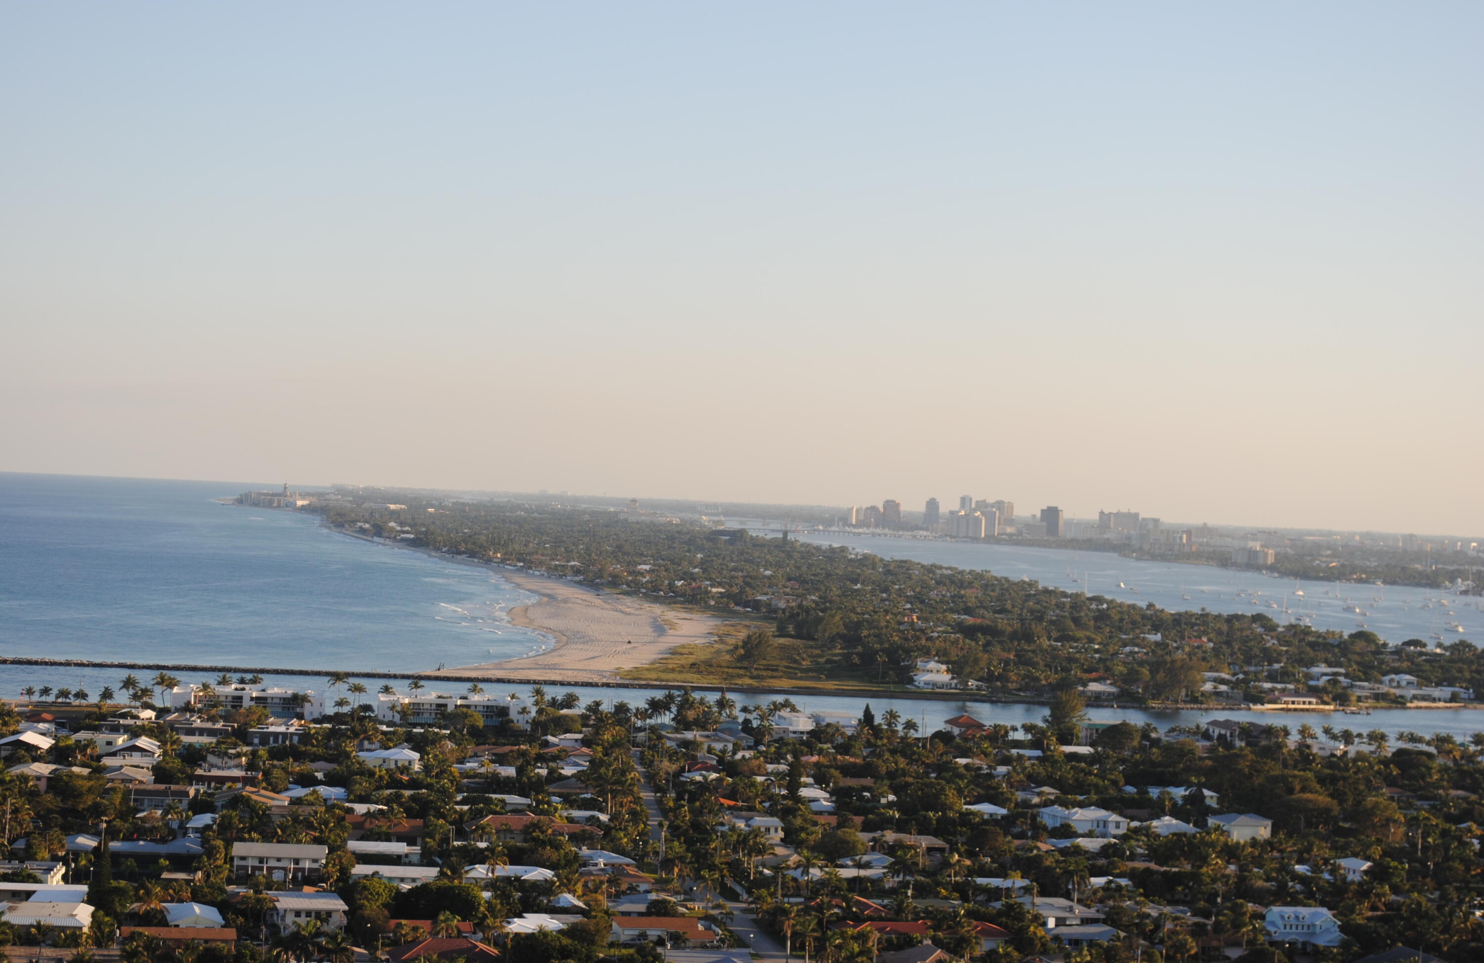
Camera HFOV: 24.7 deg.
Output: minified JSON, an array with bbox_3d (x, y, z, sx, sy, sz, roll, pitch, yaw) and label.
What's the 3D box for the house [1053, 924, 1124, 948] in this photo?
[{"bbox_3d":[67.420,88.330,657.000,13.000,4.400,13.000,3,0,-5],"label":"house"}]

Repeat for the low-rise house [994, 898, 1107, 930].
[{"bbox_3d":[63.340,89.270,697.820,19.500,6.200,15.000,3,0,-9],"label":"low-rise house"}]

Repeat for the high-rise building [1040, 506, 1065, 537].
[{"bbox_3d":[666.180,92.850,7268.950,40.000,76.000,38.000,3,0,22],"label":"high-rise building"}]

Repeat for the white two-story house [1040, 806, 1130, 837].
[{"bbox_3d":[90.620,91.340,896.080,18.000,7.400,20.000,3,0,-12],"label":"white two-story house"}]

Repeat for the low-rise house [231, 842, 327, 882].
[{"bbox_3d":[-99.070,81.510,724.830,19.700,7.200,14.000,3,0,-5],"label":"low-rise house"}]

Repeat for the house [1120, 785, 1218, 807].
[{"bbox_3d":[125.800,93.430,991.680,25.500,6.800,14.000,3,0,-6],"label":"house"}]

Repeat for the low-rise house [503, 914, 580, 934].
[{"bbox_3d":[-37.230,83.510,630.000,14.000,4.600,17.000,3,0,-5],"label":"low-rise house"}]

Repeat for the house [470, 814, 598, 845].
[{"bbox_3d":[-50.150,83.190,811.000,30.000,4.900,18.000,3,0,-5],"label":"house"}]

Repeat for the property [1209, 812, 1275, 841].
[{"bbox_3d":[133.900,93.530,907.380,12.000,7.000,20.500,3,0,-8],"label":"property"}]

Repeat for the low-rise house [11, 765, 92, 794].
[{"bbox_3d":[-177.280,76.650,866.000,20.000,6.900,15.000,3,0,-5],"label":"low-rise house"}]

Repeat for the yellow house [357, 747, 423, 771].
[{"bbox_3d":[-104.810,82.160,1000.820,18.000,6.500,13.000,3,0,-5],"label":"yellow house"}]

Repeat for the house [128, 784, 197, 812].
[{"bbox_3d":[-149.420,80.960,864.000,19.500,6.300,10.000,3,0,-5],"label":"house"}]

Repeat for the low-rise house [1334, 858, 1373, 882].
[{"bbox_3d":[147.640,94.210,817.890,7.500,6.500,10.500,3,0,-12],"label":"low-rise house"}]

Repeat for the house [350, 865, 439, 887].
[{"bbox_3d":[-73.860,84.090,720.820,18.300,4.300,12.000,3,0,-4],"label":"house"}]

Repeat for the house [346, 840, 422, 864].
[{"bbox_3d":[-81.960,84.680,774.860,16.000,4.600,12.500,3,0,-5],"label":"house"}]

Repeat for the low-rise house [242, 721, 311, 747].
[{"bbox_3d":[-148.220,82.170,1083.450,20.500,4.900,13.000,3,0,-5],"label":"low-rise house"}]

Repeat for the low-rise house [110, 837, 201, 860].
[{"bbox_3d":[-130.340,82.350,753.220,20.500,4.800,13.000,3,0,-5],"label":"low-rise house"}]

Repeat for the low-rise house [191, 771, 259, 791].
[{"bbox_3d":[-138.130,79.630,905.000,17.500,4.600,11.000,3,0,-5],"label":"low-rise house"}]

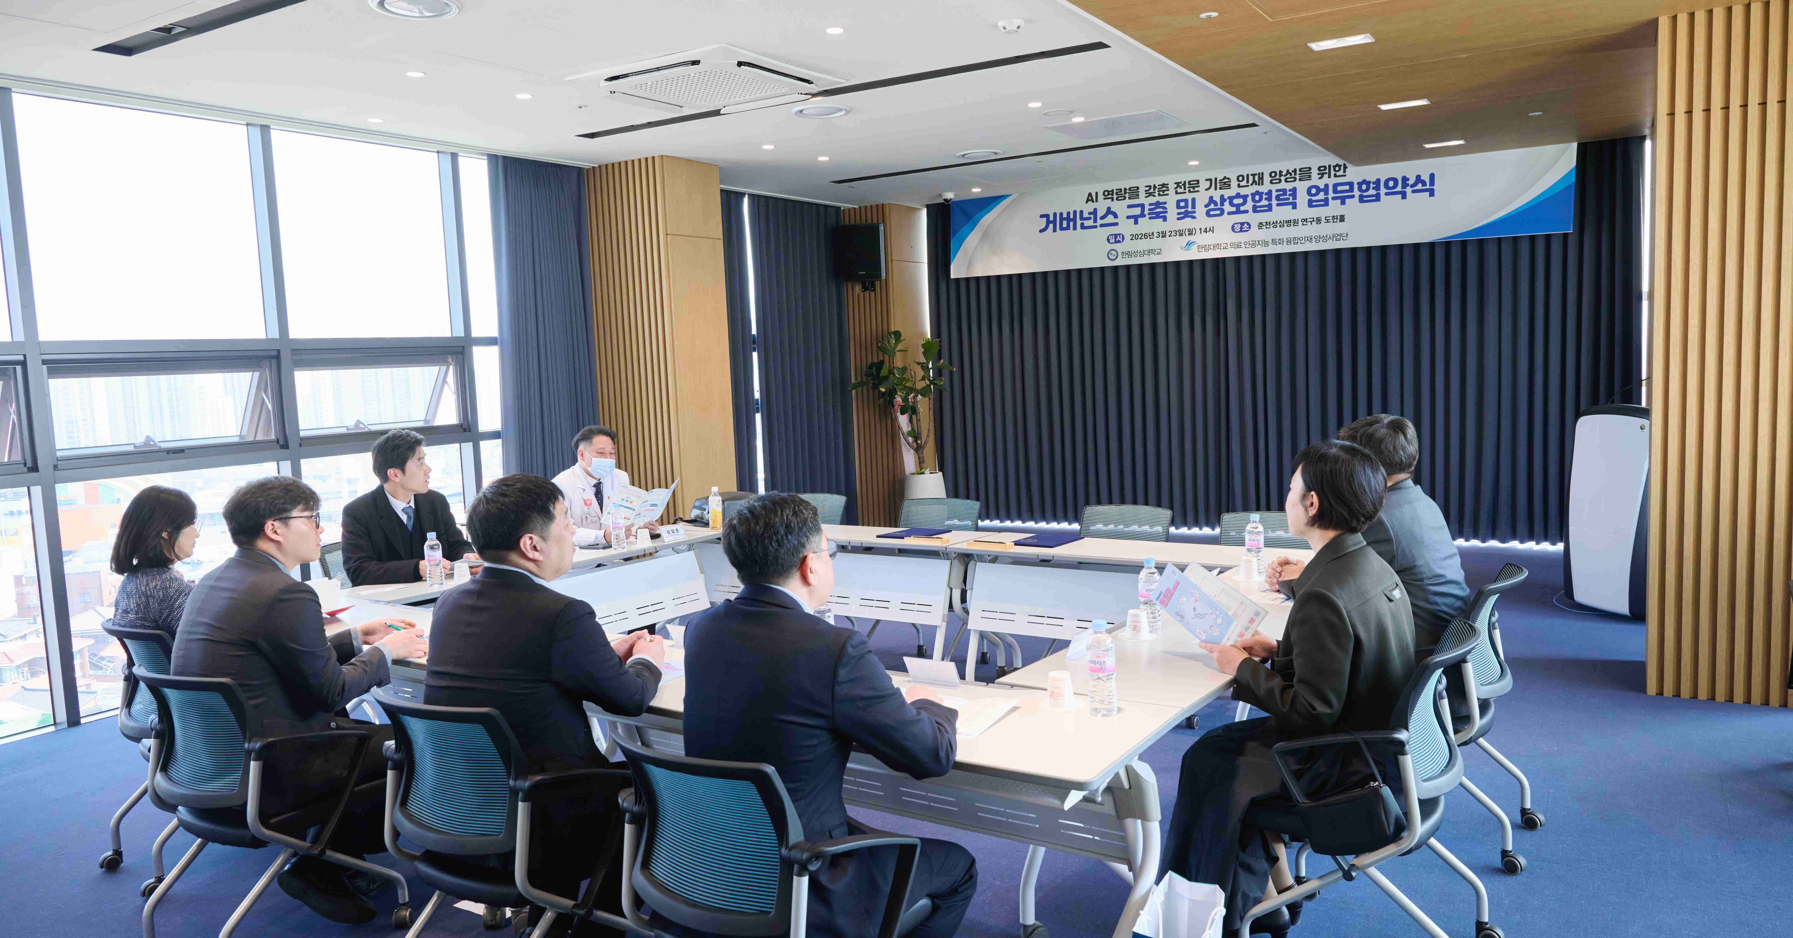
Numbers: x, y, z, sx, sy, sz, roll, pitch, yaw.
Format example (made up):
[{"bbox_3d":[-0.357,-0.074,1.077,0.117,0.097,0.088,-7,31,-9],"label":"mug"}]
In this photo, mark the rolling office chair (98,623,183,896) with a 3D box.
[{"bbox_3d":[-2.275,0.869,3.894,0.590,0.840,0.560,2,7,38],"label":"rolling office chair"}]

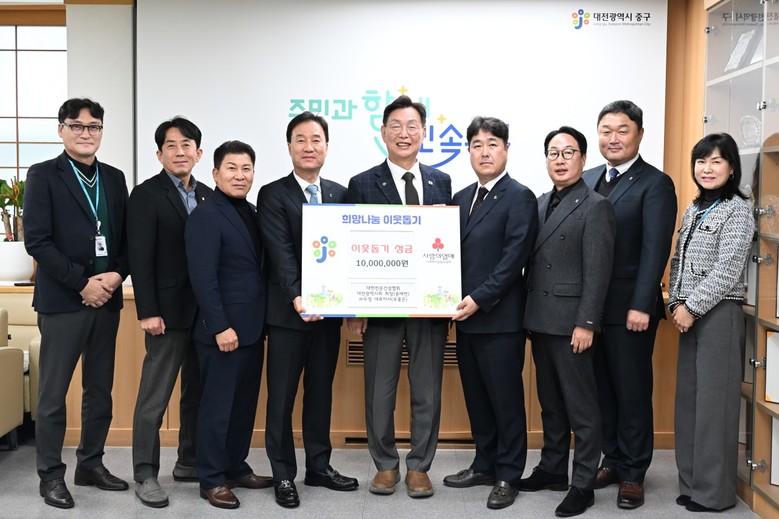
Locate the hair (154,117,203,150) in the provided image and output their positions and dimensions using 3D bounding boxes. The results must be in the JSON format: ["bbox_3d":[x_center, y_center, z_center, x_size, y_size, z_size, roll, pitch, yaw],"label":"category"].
[{"bbox_3d":[-0.956,-0.556,3.730,0.195,0.170,0.205,0,3,-14],"label":"hair"}]

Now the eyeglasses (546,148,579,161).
[{"bbox_3d":[0.737,-0.442,3.461,0.142,0.047,0.140,2,4,27],"label":"eyeglasses"}]

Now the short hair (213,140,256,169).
[{"bbox_3d":[-0.694,-0.451,3.670,0.180,0.145,0.200,-1,4,-25],"label":"short hair"}]

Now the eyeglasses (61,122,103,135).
[{"bbox_3d":[-1.372,-0.582,3.660,0.148,0.045,0.140,-2,4,-30],"label":"eyeglasses"}]

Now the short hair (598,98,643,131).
[{"bbox_3d":[1.042,-0.640,3.720,0.185,0.160,0.205,2,4,28],"label":"short hair"}]

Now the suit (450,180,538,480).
[{"bbox_3d":[0.466,0.288,3.770,0.460,1.411,0.310,2,4,32],"label":"suit"}]

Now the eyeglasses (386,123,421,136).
[{"bbox_3d":[0.067,-0.563,3.561,0.145,0.048,0.140,0,4,0],"label":"eyeglasses"}]

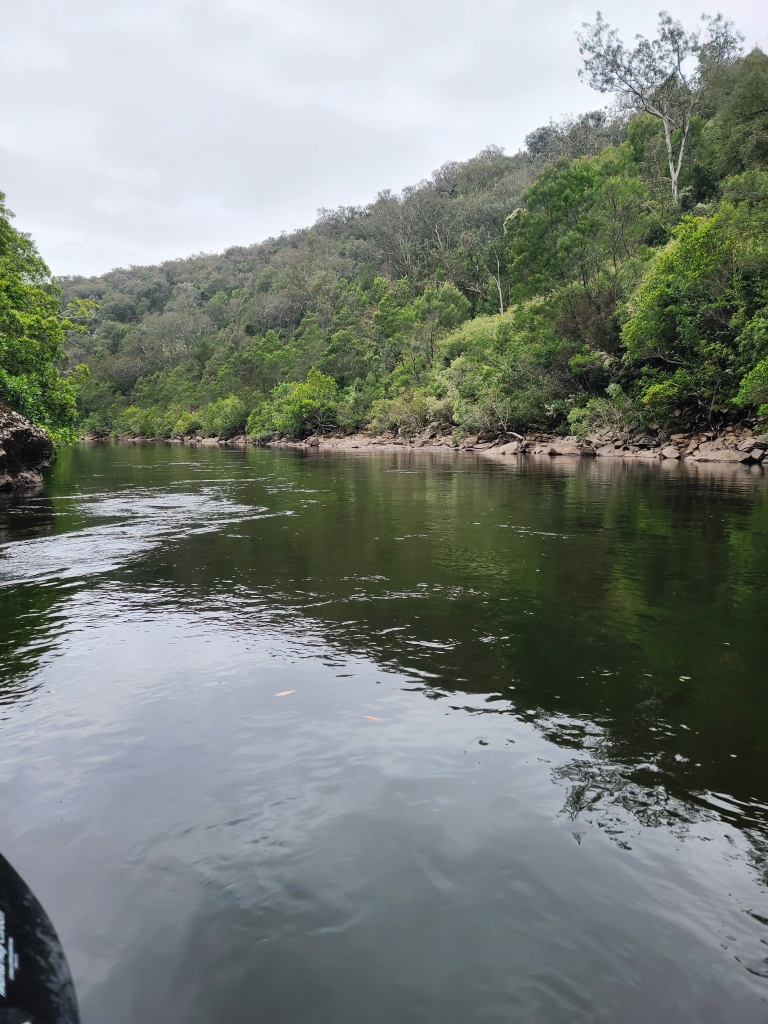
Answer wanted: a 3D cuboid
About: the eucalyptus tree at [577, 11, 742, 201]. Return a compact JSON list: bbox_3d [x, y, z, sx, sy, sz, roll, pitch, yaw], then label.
[{"bbox_3d":[21.709,-31.796,58.273,12.400,15.200,10.800,0,6,0],"label":"eucalyptus tree"}]

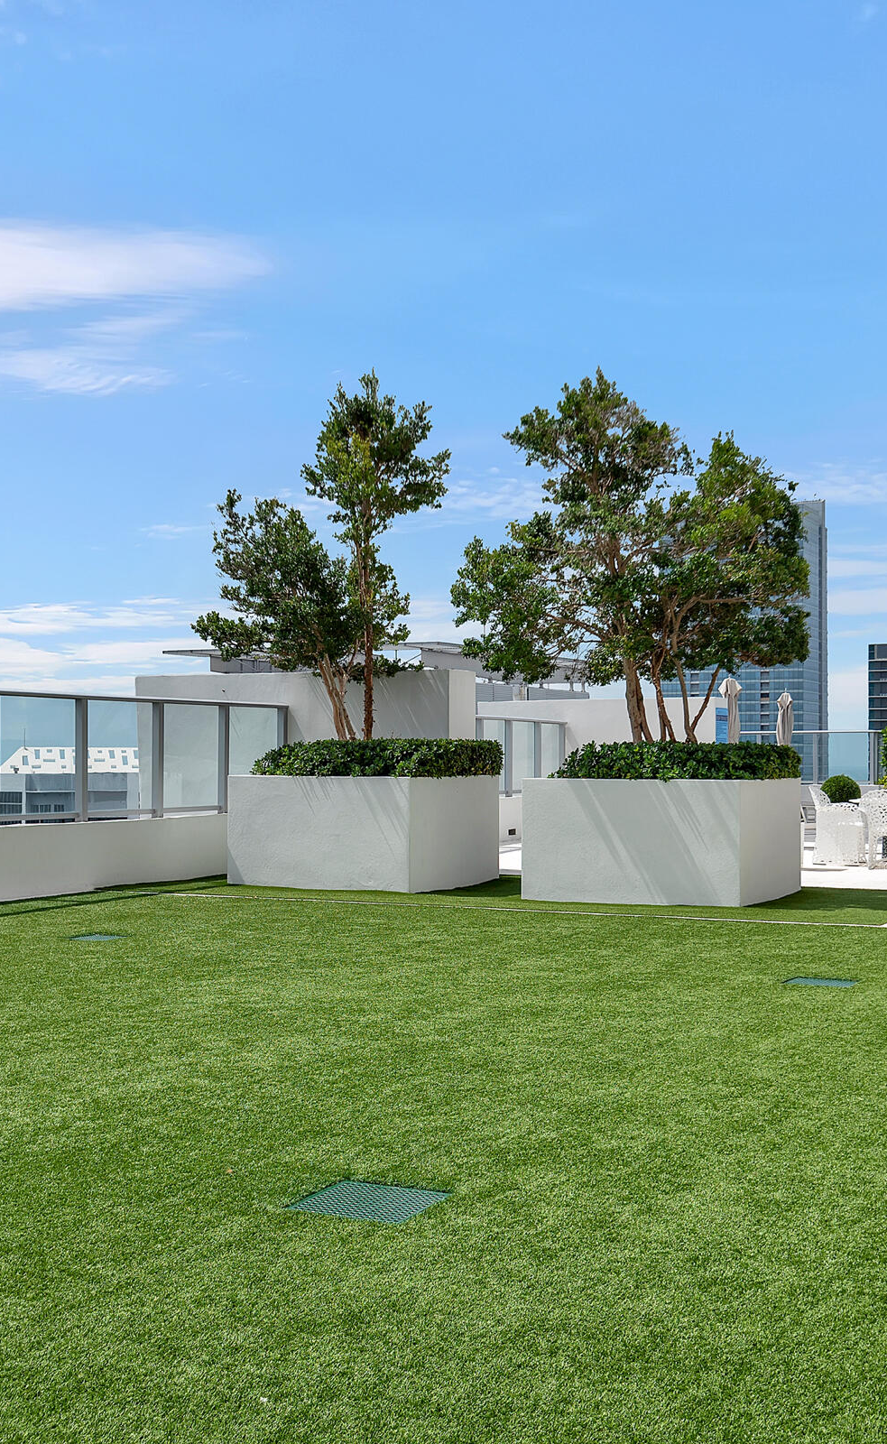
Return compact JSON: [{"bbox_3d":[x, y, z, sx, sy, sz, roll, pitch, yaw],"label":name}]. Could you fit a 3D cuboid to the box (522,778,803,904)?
[{"bbox_3d":[1.874,0.964,13.654,1.828,0.973,1.833,-1,-1,27],"label":"box"}]

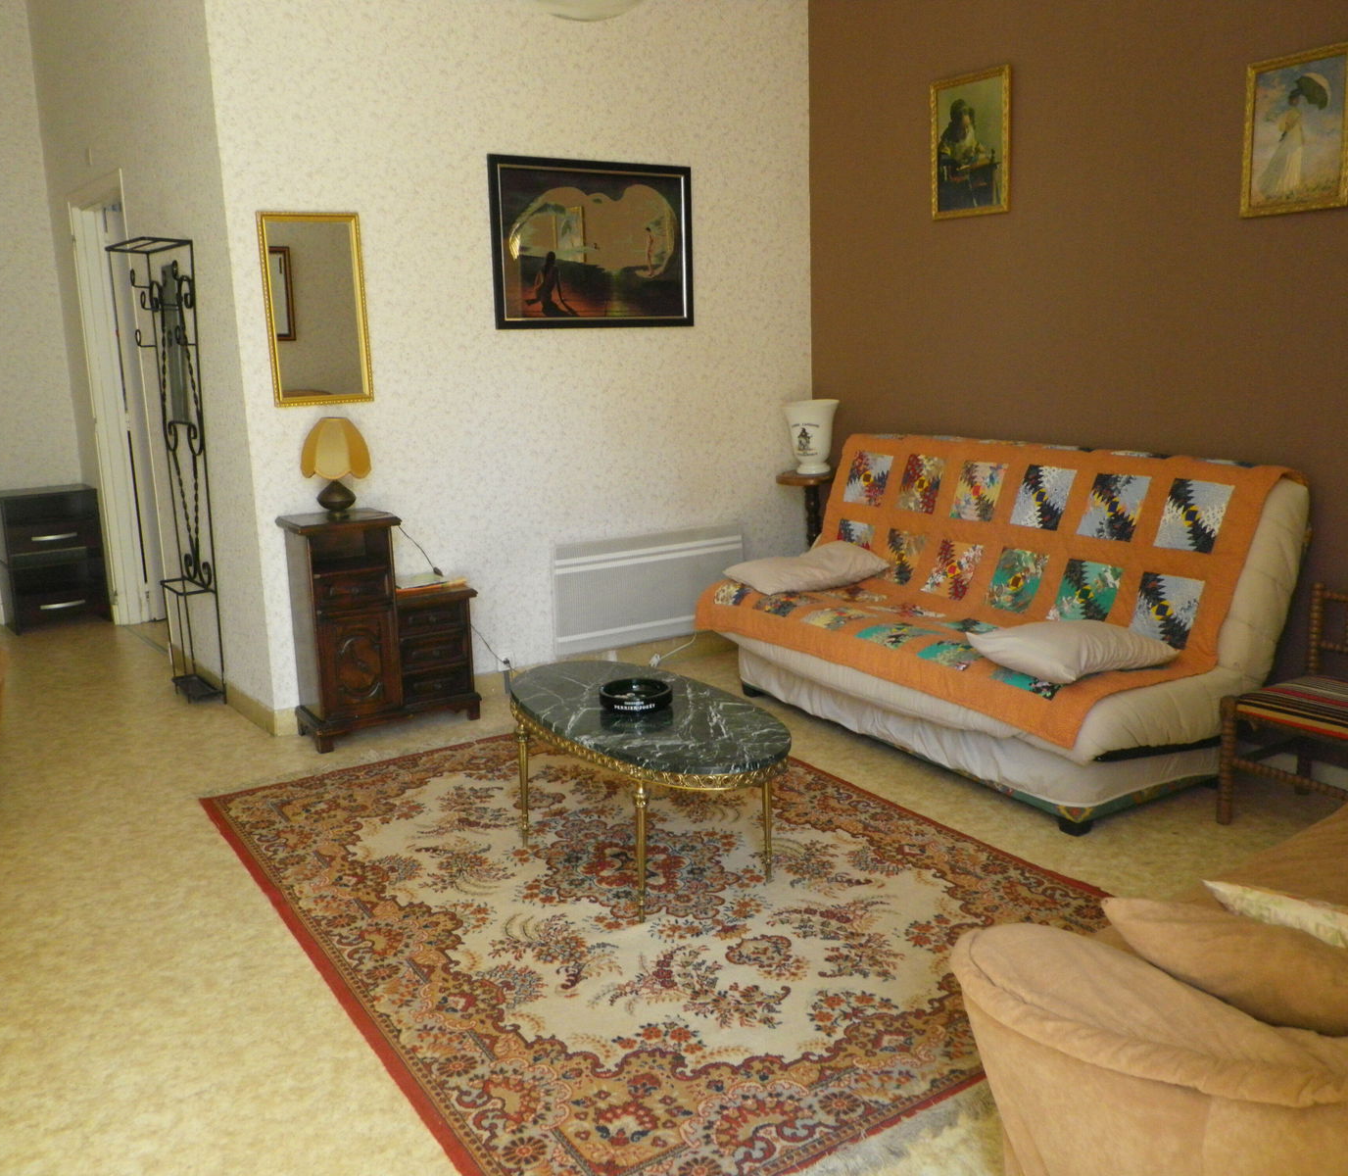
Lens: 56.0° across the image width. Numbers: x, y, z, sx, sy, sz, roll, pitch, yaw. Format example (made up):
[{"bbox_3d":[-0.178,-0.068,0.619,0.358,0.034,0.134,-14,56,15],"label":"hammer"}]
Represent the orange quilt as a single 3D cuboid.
[{"bbox_3d":[0.893,-0.101,4.162,0.841,0.705,1.896,-8,13,-30],"label":"orange quilt"}]

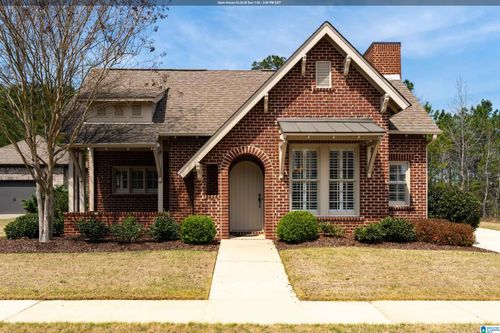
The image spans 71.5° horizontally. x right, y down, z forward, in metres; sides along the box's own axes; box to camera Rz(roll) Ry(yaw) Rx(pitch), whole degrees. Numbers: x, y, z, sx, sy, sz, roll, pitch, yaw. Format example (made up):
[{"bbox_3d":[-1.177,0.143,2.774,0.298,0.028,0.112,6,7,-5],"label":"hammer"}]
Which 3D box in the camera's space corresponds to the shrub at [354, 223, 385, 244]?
[{"bbox_3d":[3.116,1.747,9.050,0.800,0.580,0.720,0,-2,0],"label":"shrub"}]

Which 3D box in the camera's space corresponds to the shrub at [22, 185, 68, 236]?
[{"bbox_3d":[-6.300,1.370,10.800,1.550,1.600,1.500,0,-2,0],"label":"shrub"}]

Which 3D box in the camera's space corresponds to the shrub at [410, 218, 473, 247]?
[{"bbox_3d":[5.075,1.748,9.150,1.620,0.740,0.950,0,-2,0],"label":"shrub"}]

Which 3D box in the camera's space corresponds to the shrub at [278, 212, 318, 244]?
[{"bbox_3d":[1.239,1.582,9.000,1.060,0.870,1.000,0,-2,0],"label":"shrub"}]

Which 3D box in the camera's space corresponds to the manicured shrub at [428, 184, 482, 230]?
[{"bbox_3d":[6.400,1.340,11.200,1.750,1.500,1.650,0,-2,0],"label":"manicured shrub"}]

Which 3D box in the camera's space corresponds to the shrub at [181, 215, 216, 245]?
[{"bbox_3d":[-1.335,1.634,9.000,0.920,0.780,0.880,0,-2,0],"label":"shrub"}]

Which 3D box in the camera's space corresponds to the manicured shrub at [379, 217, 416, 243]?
[{"bbox_3d":[3.883,1.670,9.200,0.980,0.700,0.850,0,-2,0],"label":"manicured shrub"}]

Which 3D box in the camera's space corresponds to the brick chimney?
[{"bbox_3d":[4.990,-3.840,13.200,1.000,1.360,1.250,0,-2,0],"label":"brick chimney"}]

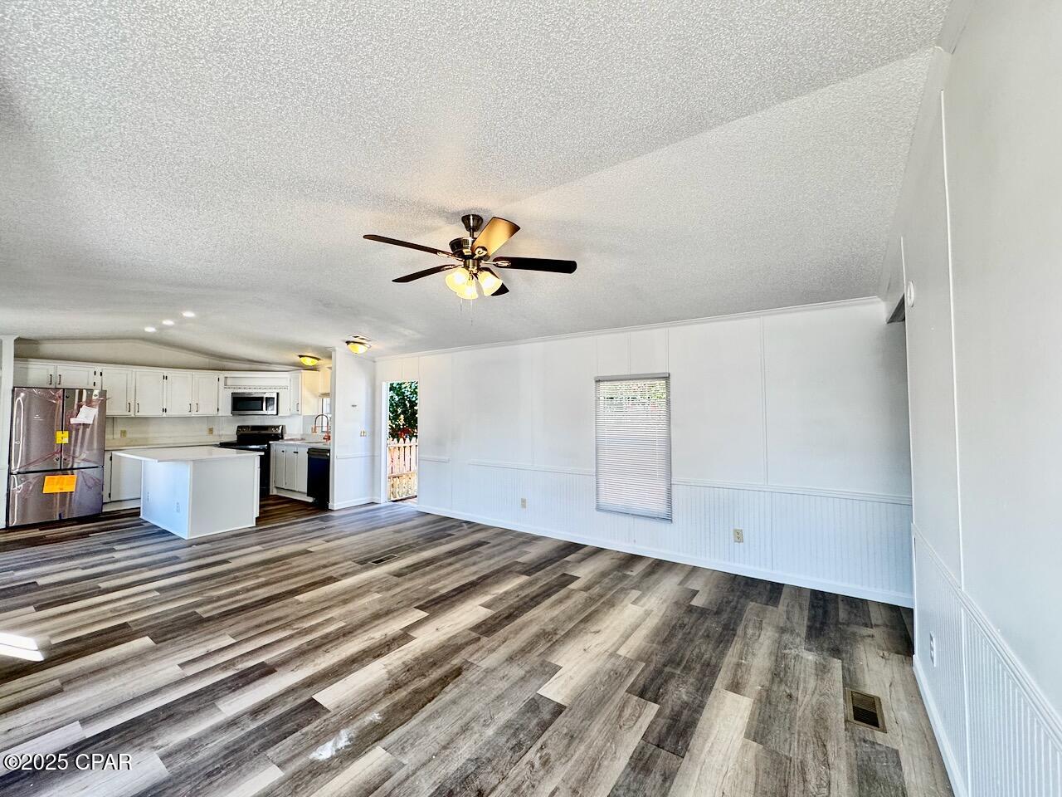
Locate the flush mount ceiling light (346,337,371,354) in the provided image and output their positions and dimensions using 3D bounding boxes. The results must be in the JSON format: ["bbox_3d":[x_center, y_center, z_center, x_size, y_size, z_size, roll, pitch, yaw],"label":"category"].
[{"bbox_3d":[-2.422,-0.713,6.027,0.334,0.142,0.334,-1,-2,35],"label":"flush mount ceiling light"}]

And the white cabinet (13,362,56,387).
[{"bbox_3d":[-7.038,-0.314,6.054,0.320,0.365,0.410,-2,-3,35],"label":"white cabinet"}]

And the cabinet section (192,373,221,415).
[{"bbox_3d":[-5.756,-0.067,7.631,0.025,0.720,0.395,-2,-3,35],"label":"cabinet section"}]

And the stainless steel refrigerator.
[{"bbox_3d":[-6.564,0.759,5.939,0.802,1.754,0.835,-1,-2,35],"label":"stainless steel refrigerator"}]

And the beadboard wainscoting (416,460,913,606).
[{"bbox_3d":[0.550,1.193,4.725,5.480,0.810,0.035,-2,-3,35],"label":"beadboard wainscoting"}]

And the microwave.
[{"bbox_3d":[-4.974,0.107,7.871,0.753,0.408,0.398,0,-2,-10],"label":"microwave"}]

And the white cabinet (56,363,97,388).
[{"bbox_3d":[-6.803,-0.305,6.393,0.320,0.370,0.415,-2,-3,35],"label":"white cabinet"}]

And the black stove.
[{"bbox_3d":[-4.977,1.099,7.685,0.758,1.186,0.674,0,-2,-10],"label":"black stove"}]

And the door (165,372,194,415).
[{"bbox_3d":[-5.982,-0.073,7.304,0.025,0.720,0.390,-2,-3,35],"label":"door"}]

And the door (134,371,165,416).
[{"bbox_3d":[-6.084,-0.071,6.857,0.020,0.694,0.358,-1,-2,35],"label":"door"}]

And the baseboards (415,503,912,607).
[{"bbox_3d":[0.545,1.534,4.667,5.439,0.088,0.017,-1,-2,35],"label":"baseboards"}]

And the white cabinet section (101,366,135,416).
[{"bbox_3d":[-6.356,-0.088,6.565,0.320,0.745,0.390,-2,-3,35],"label":"white cabinet section"}]

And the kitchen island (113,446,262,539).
[{"bbox_3d":[-4.521,1.163,5.634,1.924,0.916,1.093,-1,-2,35],"label":"kitchen island"}]

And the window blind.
[{"bbox_3d":[1.018,0.488,4.405,0.810,1.450,0.050,-2,-3,35],"label":"window blind"}]

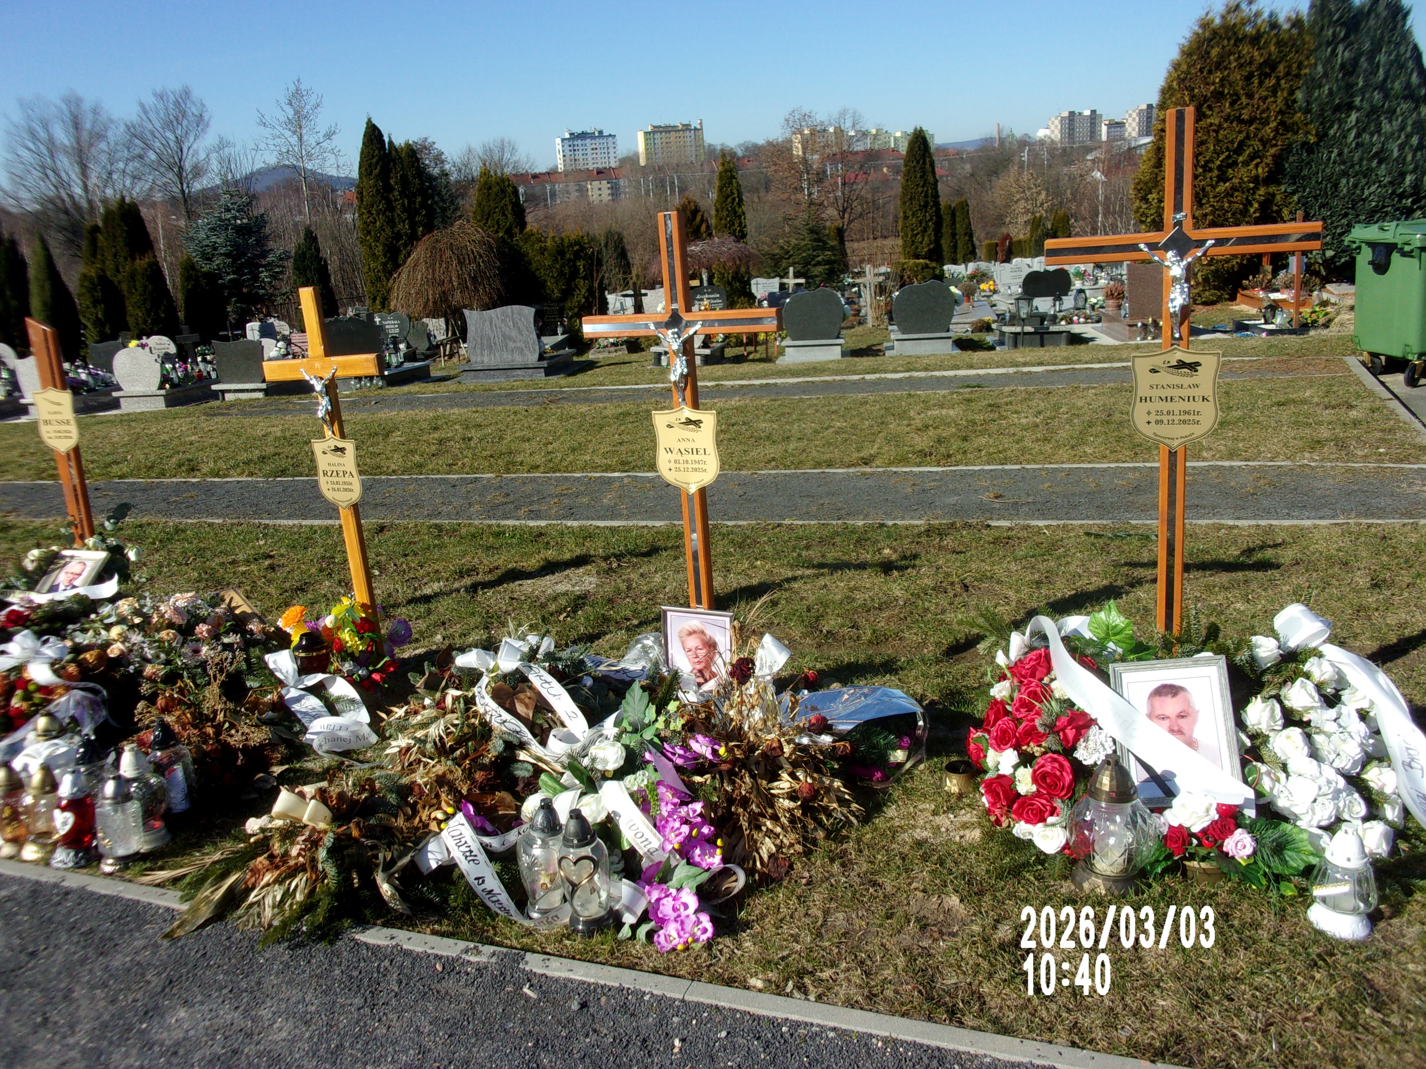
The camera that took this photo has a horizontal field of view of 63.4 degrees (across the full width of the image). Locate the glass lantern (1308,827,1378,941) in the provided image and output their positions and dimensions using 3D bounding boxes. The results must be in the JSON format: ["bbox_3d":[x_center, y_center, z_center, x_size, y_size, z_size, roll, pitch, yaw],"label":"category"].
[{"bbox_3d":[1.313,0.712,2.402,0.139,0.228,0.139,3,16,29],"label":"glass lantern"}]

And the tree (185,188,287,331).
[{"bbox_3d":[-11.354,-6.547,27.500,2.500,3.300,2.500,-10,15,-20],"label":"tree"}]

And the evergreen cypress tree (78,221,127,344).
[{"bbox_3d":[-12.449,-5.073,23.500,0.950,2.550,0.950,-12,16,-25],"label":"evergreen cypress tree"}]

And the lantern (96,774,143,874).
[{"bbox_3d":[-1.602,0.770,3.080,0.122,0.250,0.122,-3,11,-32],"label":"lantern"}]

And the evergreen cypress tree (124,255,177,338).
[{"bbox_3d":[-11.760,-4.632,24.292,1.079,2.472,1.079,-11,15,-24],"label":"evergreen cypress tree"}]

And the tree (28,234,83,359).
[{"bbox_3d":[-12.547,-4.515,22.000,0.920,2.450,0.920,-12,16,-27],"label":"tree"}]

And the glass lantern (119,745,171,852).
[{"bbox_3d":[-1.649,0.742,3.301,0.140,0.286,0.140,-12,16,-28],"label":"glass lantern"}]

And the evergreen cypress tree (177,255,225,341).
[{"bbox_3d":[-10.697,-4.680,24.280,0.961,2.373,0.961,-10,15,-22],"label":"evergreen cypress tree"}]

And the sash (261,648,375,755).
[{"bbox_3d":[-1.338,0.575,3.930,0.340,0.200,0.380,-10,15,-20],"label":"sash"}]

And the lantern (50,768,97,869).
[{"bbox_3d":[-1.820,0.793,3.239,0.135,0.250,0.135,-13,16,-31],"label":"lantern"}]

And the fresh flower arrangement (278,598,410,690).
[{"bbox_3d":[-1.585,0.471,4.950,0.550,0.320,0.420,-9,14,-18],"label":"fresh flower arrangement"}]

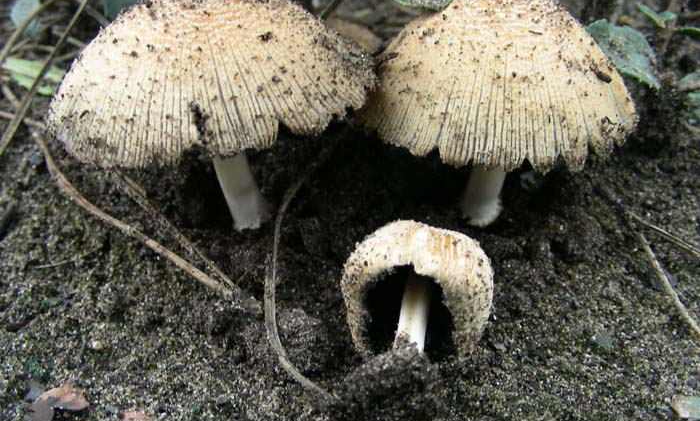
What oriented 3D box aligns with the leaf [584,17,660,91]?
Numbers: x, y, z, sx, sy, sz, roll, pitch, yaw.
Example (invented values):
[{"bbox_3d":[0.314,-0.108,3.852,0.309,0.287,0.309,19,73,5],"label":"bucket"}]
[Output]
[{"bbox_3d":[0.069,-0.040,0.198,0.020,0.005,0.021,-17,63,10],"label":"leaf"}]

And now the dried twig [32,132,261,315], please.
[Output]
[{"bbox_3d":[-0.055,-0.001,0.187,0.014,0.008,0.113,-24,38,-35],"label":"dried twig"}]

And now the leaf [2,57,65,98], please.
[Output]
[{"bbox_3d":[-0.108,-0.046,0.262,0.021,0.004,0.014,11,46,11],"label":"leaf"}]

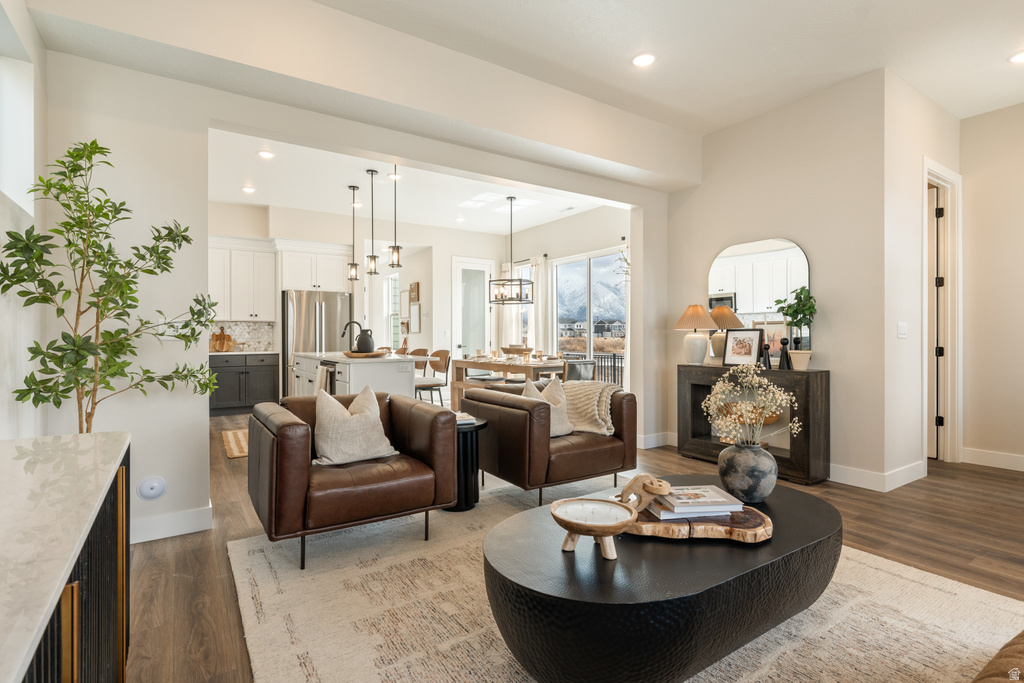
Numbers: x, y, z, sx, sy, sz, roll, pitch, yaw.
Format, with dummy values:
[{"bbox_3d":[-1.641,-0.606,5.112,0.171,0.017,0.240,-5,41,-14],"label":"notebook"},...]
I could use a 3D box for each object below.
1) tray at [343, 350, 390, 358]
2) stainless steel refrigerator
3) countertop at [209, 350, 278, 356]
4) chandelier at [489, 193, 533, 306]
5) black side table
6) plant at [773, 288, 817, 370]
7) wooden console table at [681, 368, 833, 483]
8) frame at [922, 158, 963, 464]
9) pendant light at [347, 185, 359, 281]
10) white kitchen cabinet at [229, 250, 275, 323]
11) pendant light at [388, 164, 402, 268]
[{"bbox_3d":[-1.515,0.135,5.000,0.470,0.060,0.420,0,0,-34],"label":"tray"},{"bbox_3d":[-3.112,0.180,7.642,0.910,1.800,0.880,0,0,-32],"label":"stainless steel refrigerator"},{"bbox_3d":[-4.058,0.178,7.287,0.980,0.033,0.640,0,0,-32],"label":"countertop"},{"bbox_3d":[-0.010,-1.245,6.620,0.600,1.450,0.600,0,0,0],"label":"chandelier"},{"bbox_3d":[-0.339,0.802,3.180,0.370,0.556,0.370,0,0,0],"label":"black side table"},{"bbox_3d":[2.197,-0.101,3.749,0.270,0.645,0.280,0,0,-34],"label":"plant"},{"bbox_3d":[2.032,0.655,4.212,0.300,0.849,1.200,0,0,-32],"label":"wooden console table"},{"bbox_3d":[3.579,-0.193,4.094,0.860,2.545,0.150,0,0,-32],"label":"frame"},{"bbox_3d":[-2.044,-1.390,6.250,0.135,1.210,0.135,0,0,-34],"label":"pendant light"},{"bbox_3d":[-4.024,-0.845,7.497,0.620,1.070,0.350,0,0,-32],"label":"white kitchen cabinet"},{"bbox_3d":[-1.217,-1.370,5.050,0.140,1.200,0.140,0,0,-32],"label":"pendant light"}]

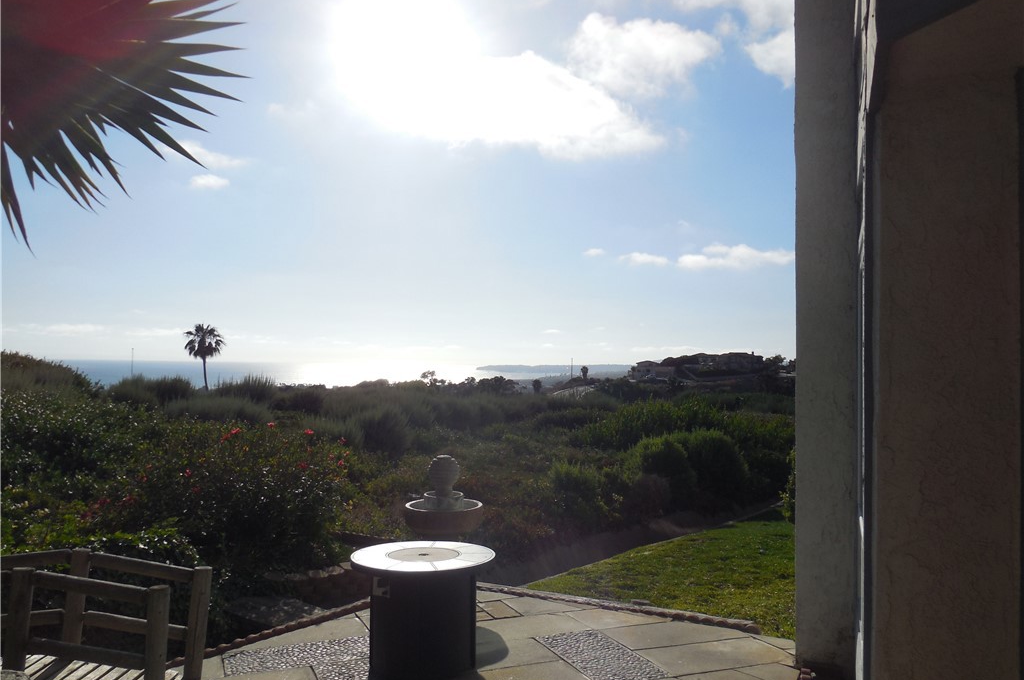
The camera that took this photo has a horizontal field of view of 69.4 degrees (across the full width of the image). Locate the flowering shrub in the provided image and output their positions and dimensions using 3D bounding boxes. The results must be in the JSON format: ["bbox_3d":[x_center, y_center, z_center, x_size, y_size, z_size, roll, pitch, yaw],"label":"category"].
[{"bbox_3d":[-2.560,1.430,6.800,2.250,1.400,1.900,1,-2,0],"label":"flowering shrub"}]

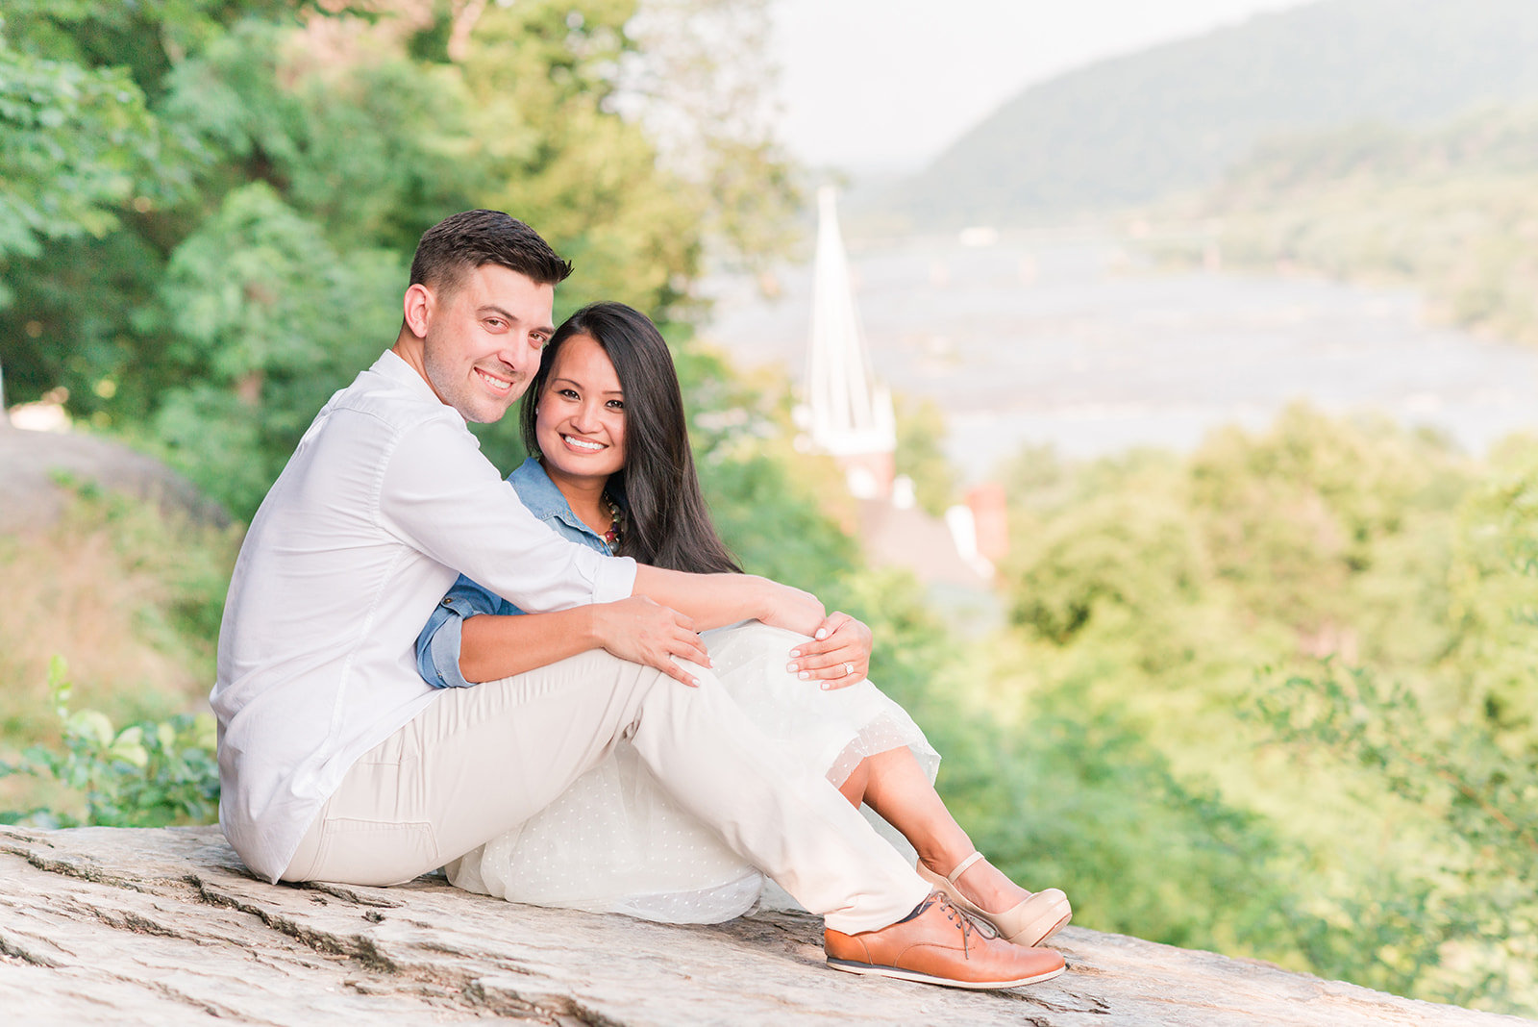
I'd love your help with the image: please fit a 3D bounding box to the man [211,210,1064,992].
[{"bbox_3d":[-0.169,0.114,4.500,1.000,0.960,0.600,-4,5,-8],"label":"man"}]

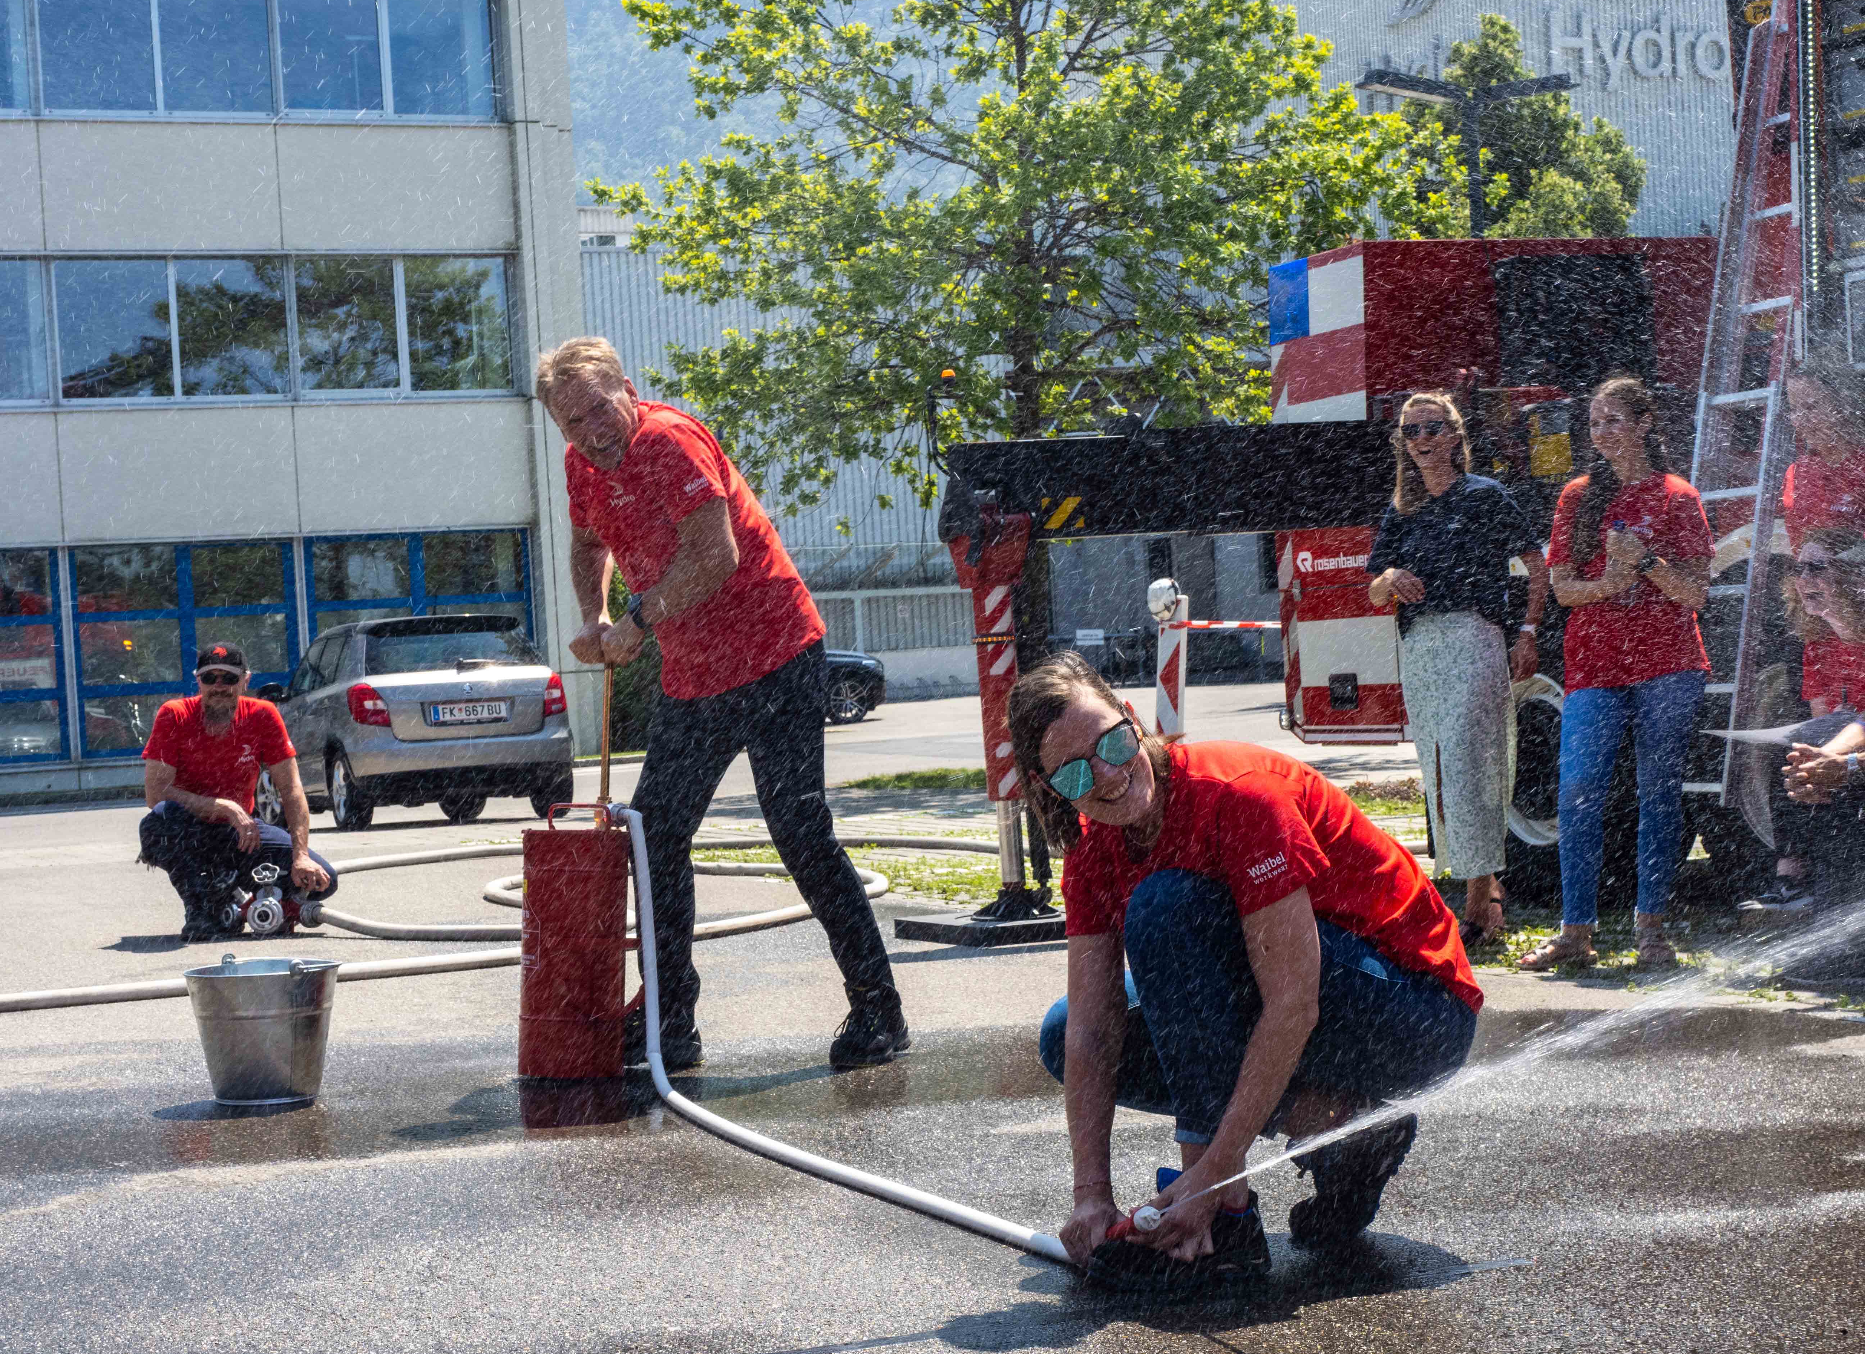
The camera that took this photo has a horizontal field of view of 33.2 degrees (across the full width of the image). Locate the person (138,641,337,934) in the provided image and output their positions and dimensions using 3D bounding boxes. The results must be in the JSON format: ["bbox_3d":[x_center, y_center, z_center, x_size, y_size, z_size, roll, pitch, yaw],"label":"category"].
[{"bbox_3d":[-2.470,0.411,11.100,0.680,1.040,0.700,-3,0,-12],"label":"person"}]

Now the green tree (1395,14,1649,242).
[{"bbox_3d":[8.100,-4.360,42.000,4.300,9.200,4.300,-3,0,0],"label":"green tree"}]

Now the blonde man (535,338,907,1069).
[{"bbox_3d":[-0.465,0.060,6.600,0.720,1.540,0.550,-4,1,-37],"label":"blonde man"}]

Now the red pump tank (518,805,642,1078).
[{"bbox_3d":[-0.767,0.575,6.800,0.270,0.590,0.230,1,0,0],"label":"red pump tank"}]

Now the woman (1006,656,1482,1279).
[{"bbox_3d":[0.425,0.382,4.250,0.680,0.840,0.500,-4,1,-38],"label":"woman"}]

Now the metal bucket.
[{"bbox_3d":[-1.430,0.752,6.660,0.330,0.285,0.330,-3,0,0],"label":"metal bucket"}]

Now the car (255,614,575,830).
[{"bbox_3d":[-3.962,0.385,23.420,1.650,1.490,4.000,-3,-2,-23],"label":"car"}]

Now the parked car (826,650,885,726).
[{"bbox_3d":[-2.850,0.030,43.200,4.500,1.520,1.830,-4,0,-28],"label":"parked car"}]

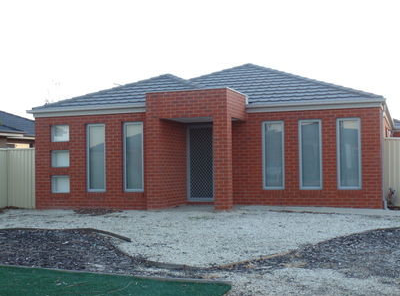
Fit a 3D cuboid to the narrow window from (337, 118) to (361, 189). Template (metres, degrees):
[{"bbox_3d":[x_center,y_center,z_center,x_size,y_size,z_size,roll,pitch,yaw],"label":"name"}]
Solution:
[{"bbox_3d":[3.766,0.144,15.152,0.590,1.800,0.100,-1,-2,19],"label":"narrow window"}]

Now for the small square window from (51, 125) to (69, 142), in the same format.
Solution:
[{"bbox_3d":[-3.742,-0.394,16.182,0.580,0.460,0.100,-1,-2,19],"label":"small square window"}]

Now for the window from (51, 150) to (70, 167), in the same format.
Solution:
[{"bbox_3d":[-3.733,0.289,16.160,0.580,0.460,0.100,-1,-2,19],"label":"window"}]

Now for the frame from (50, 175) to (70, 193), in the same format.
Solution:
[{"bbox_3d":[-3.725,0.971,16.139,0.580,0.460,0.100,-1,-2,19],"label":"frame"}]

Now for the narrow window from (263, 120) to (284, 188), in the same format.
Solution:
[{"bbox_3d":[1.935,0.187,15.775,0.590,1.800,0.100,-1,-2,19],"label":"narrow window"}]

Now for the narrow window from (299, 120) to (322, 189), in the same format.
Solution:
[{"bbox_3d":[2.848,0.166,15.465,0.590,1.800,0.100,-1,-2,19],"label":"narrow window"}]

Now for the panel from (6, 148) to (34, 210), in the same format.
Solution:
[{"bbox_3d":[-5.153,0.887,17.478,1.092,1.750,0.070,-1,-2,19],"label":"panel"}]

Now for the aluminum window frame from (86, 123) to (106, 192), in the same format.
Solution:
[{"bbox_3d":[-2.723,0.255,15.817,0.590,1.800,0.100,-1,-2,19],"label":"aluminum window frame"}]

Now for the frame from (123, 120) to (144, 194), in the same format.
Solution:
[{"bbox_3d":[-1.700,0.231,15.469,0.590,1.800,0.100,-1,-2,19],"label":"frame"}]

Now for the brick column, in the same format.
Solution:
[{"bbox_3d":[0.564,0.364,14.446,0.350,2.219,0.350,-1,-2,19],"label":"brick column"}]

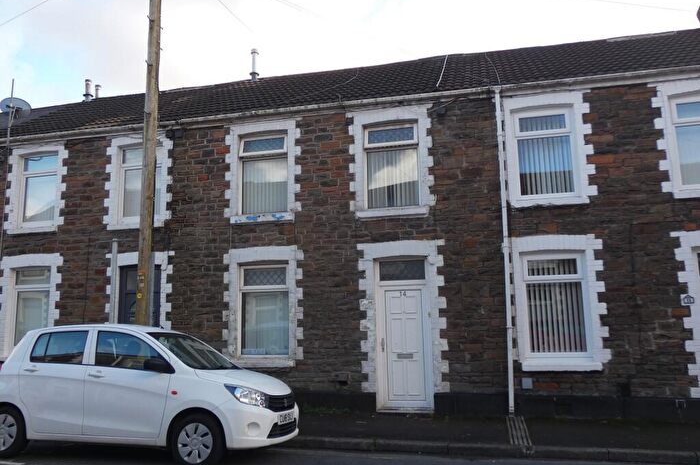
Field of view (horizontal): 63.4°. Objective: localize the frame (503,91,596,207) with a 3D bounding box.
[{"bbox_3d":[3.223,-1.330,9.150,1.337,1.824,0.200,-3,-8,13],"label":"frame"}]

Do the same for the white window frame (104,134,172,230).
[{"bbox_3d":[-4.034,-0.960,10.880,1.446,1.796,0.200,-3,-8,13],"label":"white window frame"}]

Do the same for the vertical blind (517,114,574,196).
[{"bbox_3d":[3.208,-1.273,9.301,0.827,1.306,0.100,-3,-8,13],"label":"vertical blind"}]

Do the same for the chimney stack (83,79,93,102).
[{"bbox_3d":[-6.827,-3.695,14.754,0.235,0.621,0.235,-3,-9,12],"label":"chimney stack"}]

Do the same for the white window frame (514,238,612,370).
[{"bbox_3d":[3.270,1.093,8.812,1.343,2.062,0.200,-3,-8,13],"label":"white window frame"}]

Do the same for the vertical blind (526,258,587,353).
[{"bbox_3d":[3.280,1.143,9.039,0.887,1.514,0.080,-3,-9,12],"label":"vertical blind"}]

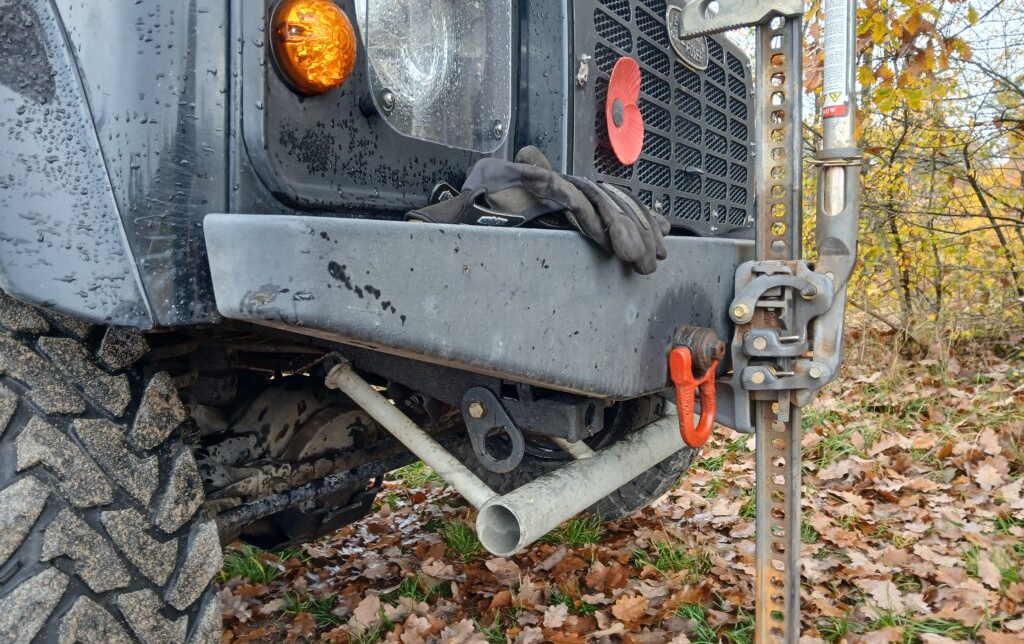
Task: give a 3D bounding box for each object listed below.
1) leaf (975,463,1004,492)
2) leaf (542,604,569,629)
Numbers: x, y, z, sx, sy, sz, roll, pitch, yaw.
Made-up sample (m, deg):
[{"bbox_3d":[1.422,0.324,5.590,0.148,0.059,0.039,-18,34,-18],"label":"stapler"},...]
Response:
[{"bbox_3d":[1.506,0.490,2.425,0.095,0.020,0.100,2,44,32],"label":"leaf"},{"bbox_3d":[0.093,0.630,1.649,0.052,0.030,0.065,1,5,14],"label":"leaf"}]

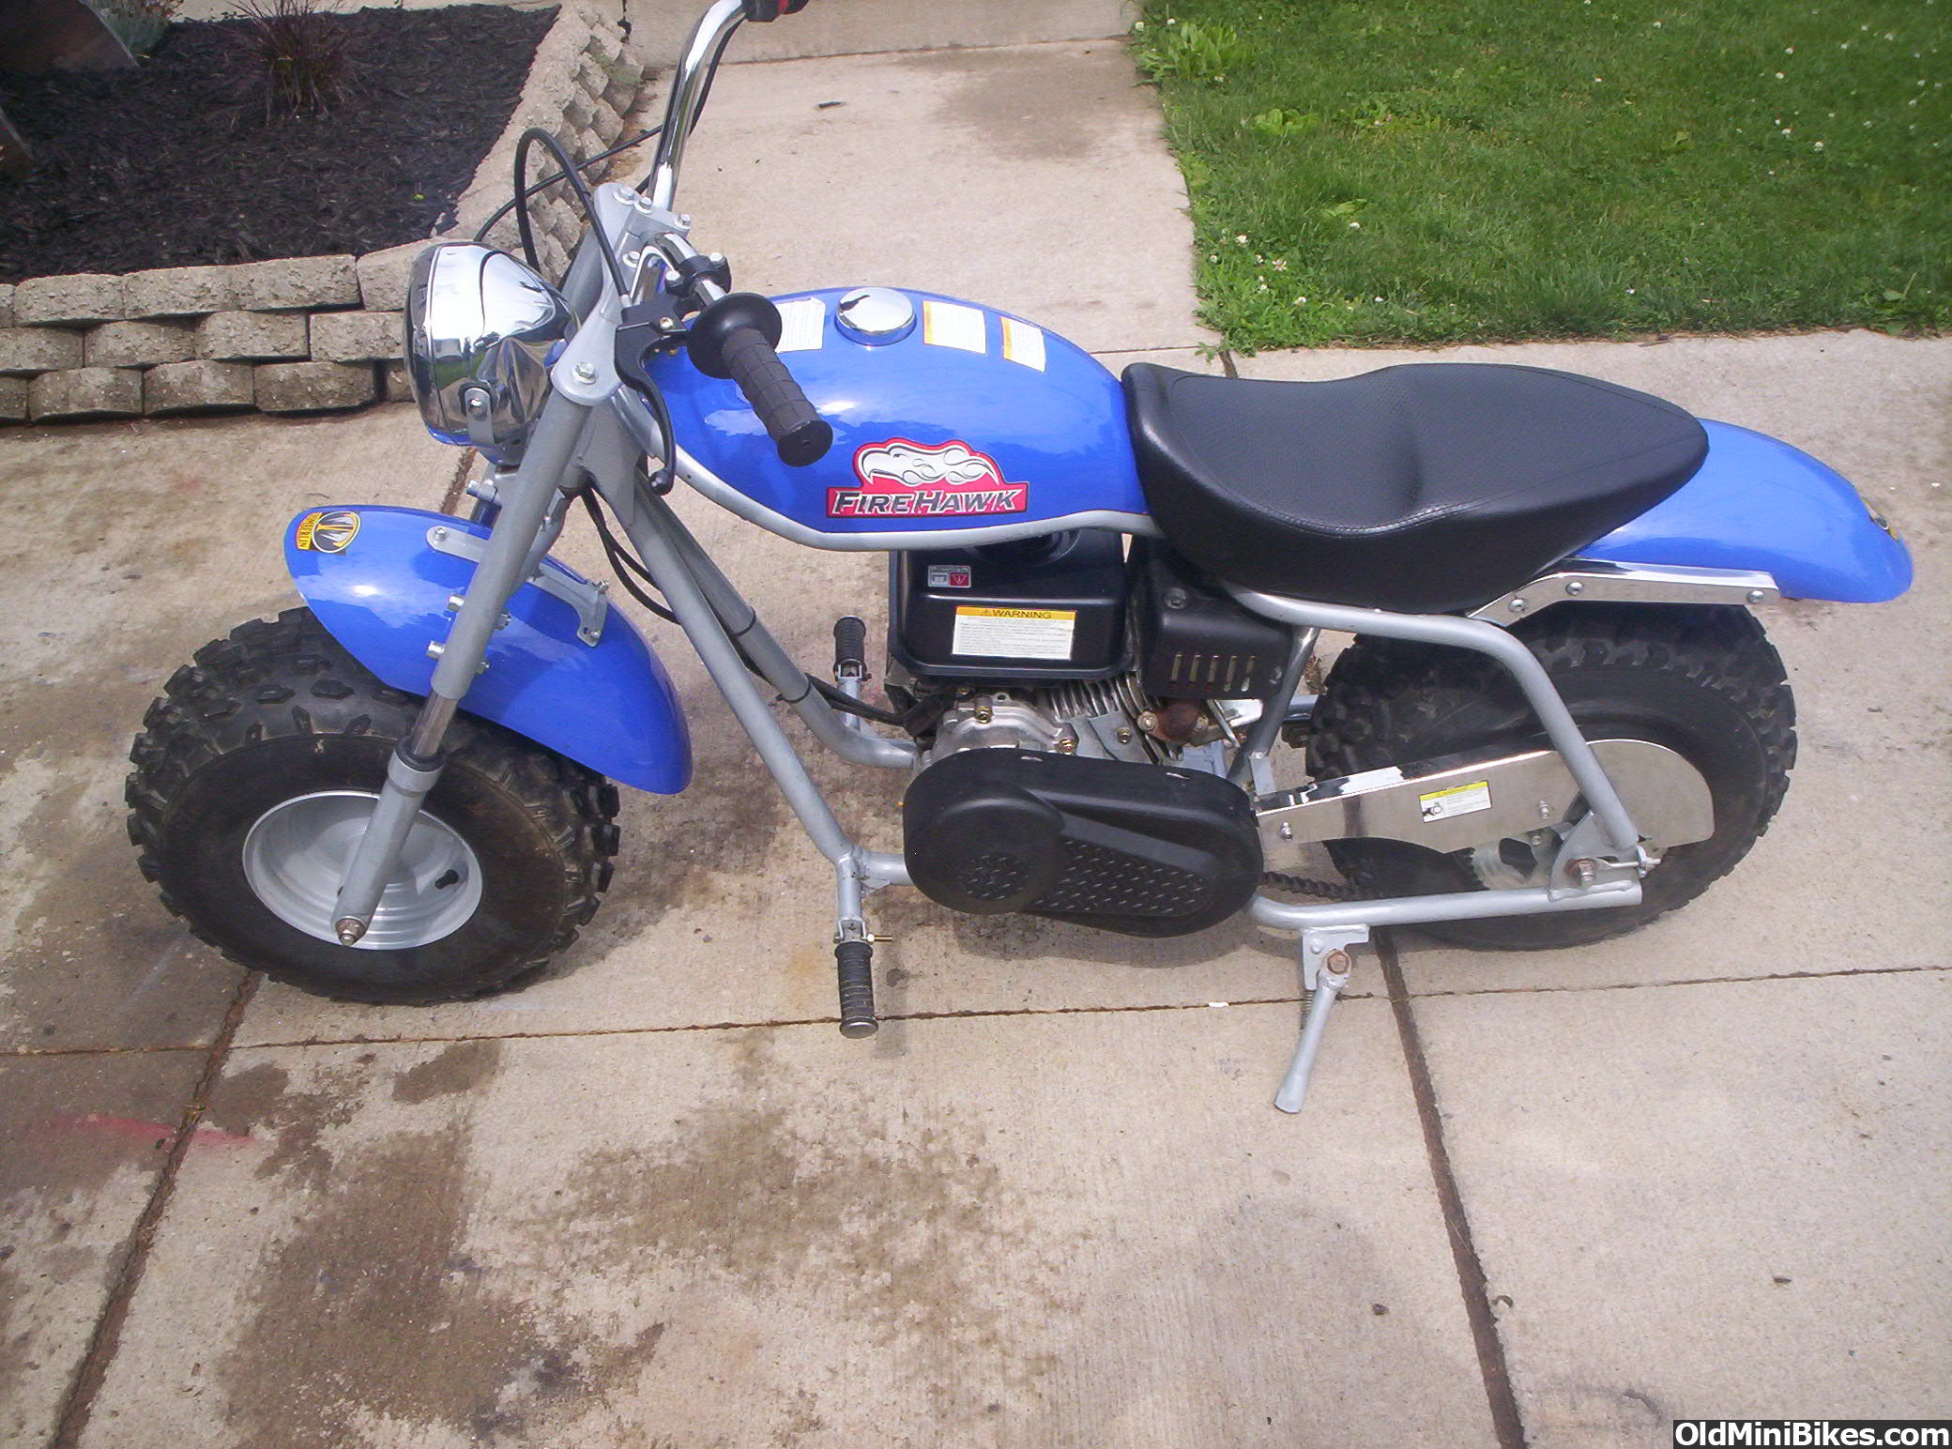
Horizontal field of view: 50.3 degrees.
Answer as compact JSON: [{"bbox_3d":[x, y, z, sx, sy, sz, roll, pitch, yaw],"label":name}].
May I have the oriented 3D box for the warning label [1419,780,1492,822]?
[{"bbox_3d":[0.463,0.075,2.003,0.065,0.038,0.002,-14,42,11],"label":"warning label"}]

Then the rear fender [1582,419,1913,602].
[{"bbox_3d":[0.679,-0.207,1.905,0.400,0.145,0.195,6,43,-8],"label":"rear fender"}]

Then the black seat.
[{"bbox_3d":[0.394,-0.243,1.859,0.525,0.195,0.250,-3,44,1],"label":"black seat"}]

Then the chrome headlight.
[{"bbox_3d":[-0.409,-0.313,1.764,0.150,0.192,0.170,-3,44,1],"label":"chrome headlight"}]

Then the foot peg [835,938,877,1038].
[{"bbox_3d":[-0.113,0.249,1.966,0.036,0.036,0.100,-3,44,1],"label":"foot peg"}]

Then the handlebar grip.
[{"bbox_3d":[-0.137,-0.227,1.391,0.037,0.037,0.115,-21,56,-18],"label":"handlebar grip"}]

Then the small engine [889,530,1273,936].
[{"bbox_3d":[0.101,-0.046,2.019,0.370,0.400,0.350,-3,44,1],"label":"small engine"}]

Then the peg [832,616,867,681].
[{"bbox_3d":[-0.140,-0.085,2.316,0.036,0.036,0.105,-3,44,1],"label":"peg"}]

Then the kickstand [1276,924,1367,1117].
[{"bbox_3d":[0.338,0.296,2.076,0.065,0.195,0.055,16,-1,1],"label":"kickstand"}]

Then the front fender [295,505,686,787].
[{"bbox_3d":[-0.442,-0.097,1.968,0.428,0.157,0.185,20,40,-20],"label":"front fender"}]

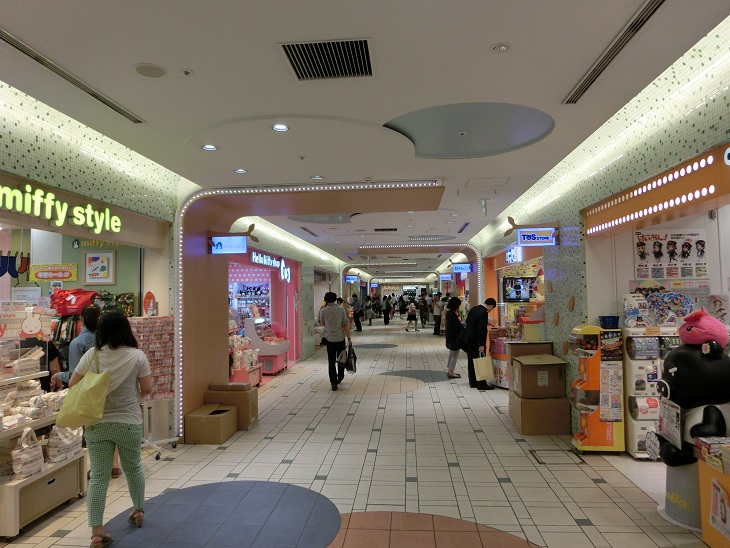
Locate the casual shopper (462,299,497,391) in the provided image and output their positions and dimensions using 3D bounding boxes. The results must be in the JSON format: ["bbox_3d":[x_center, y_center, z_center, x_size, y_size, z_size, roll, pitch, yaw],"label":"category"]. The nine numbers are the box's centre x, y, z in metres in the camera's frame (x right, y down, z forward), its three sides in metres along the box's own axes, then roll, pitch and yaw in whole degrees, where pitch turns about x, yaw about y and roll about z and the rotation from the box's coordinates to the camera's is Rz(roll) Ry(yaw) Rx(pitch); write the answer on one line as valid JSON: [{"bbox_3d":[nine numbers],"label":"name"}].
[{"bbox_3d":[1.984,1.188,8.707,0.540,1.550,0.480,-1,-2,-4],"label":"casual shopper"}]

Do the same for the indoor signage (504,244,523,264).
[{"bbox_3d":[2.591,-0.321,8.808,0.100,0.270,0.780,-1,-2,5],"label":"indoor signage"}]

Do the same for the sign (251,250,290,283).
[{"bbox_3d":[-1.845,-0.087,10.298,0.090,0.500,2.900,-1,-2,5],"label":"sign"}]

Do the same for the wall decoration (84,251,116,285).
[{"bbox_3d":[-3.492,-0.082,6.676,0.400,0.430,0.040,-1,-2,5],"label":"wall decoration"}]

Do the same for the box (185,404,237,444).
[{"bbox_3d":[-1.748,1.731,5.857,0.415,0.305,0.590,-1,-2,5],"label":"box"}]

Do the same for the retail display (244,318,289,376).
[{"bbox_3d":[-2.088,1.526,10.980,0.770,1.180,0.930,-1,-2,5],"label":"retail display"}]

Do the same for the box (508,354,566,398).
[{"bbox_3d":[2.111,1.263,6.172,0.500,0.410,0.530,0,-2,1],"label":"box"}]

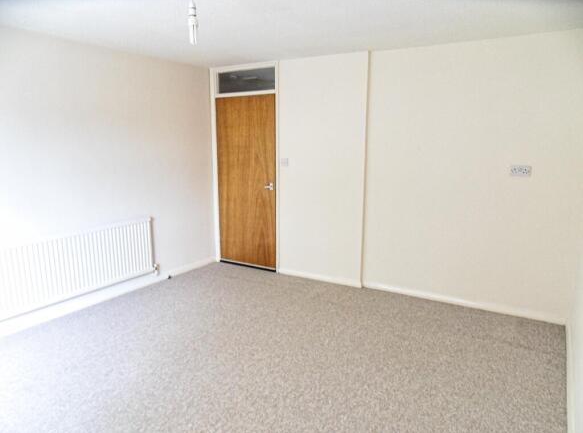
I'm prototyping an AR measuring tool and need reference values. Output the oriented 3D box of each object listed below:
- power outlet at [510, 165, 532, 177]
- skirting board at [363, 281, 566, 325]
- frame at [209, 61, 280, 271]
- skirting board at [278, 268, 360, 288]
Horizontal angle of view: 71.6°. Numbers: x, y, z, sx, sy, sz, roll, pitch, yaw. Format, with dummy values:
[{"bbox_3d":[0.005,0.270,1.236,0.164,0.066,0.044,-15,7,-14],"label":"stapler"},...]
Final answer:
[{"bbox_3d":[1.885,-0.369,3.316,0.146,0.086,0.016,6,12,30],"label":"power outlet"},{"bbox_3d":[1.502,0.771,3.752,1.744,0.072,0.018,6,12,30],"label":"skirting board"},{"bbox_3d":[-0.516,-0.546,4.693,0.945,2.306,0.100,6,12,30],"label":"frame"},{"bbox_3d":[0.297,0.651,4.379,0.990,0.072,0.018,6,12,30],"label":"skirting board"}]

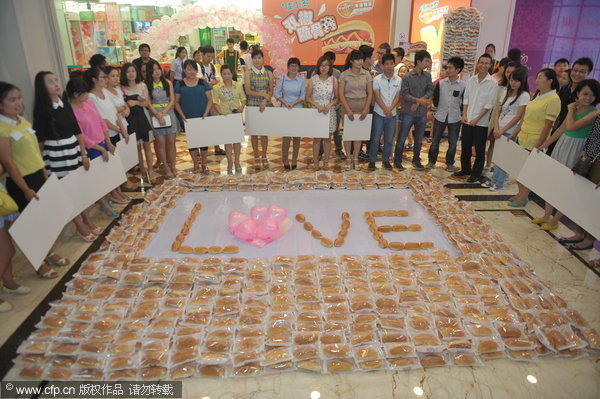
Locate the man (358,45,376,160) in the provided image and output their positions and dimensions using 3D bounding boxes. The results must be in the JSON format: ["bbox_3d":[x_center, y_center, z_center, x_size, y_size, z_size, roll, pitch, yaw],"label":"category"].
[{"bbox_3d":[1.152,-1.550,6.535,0.460,1.780,0.320,-17,29,-35],"label":"man"}]

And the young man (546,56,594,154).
[{"bbox_3d":[3.116,-0.791,4.795,0.500,1.725,0.360,19,29,37],"label":"young man"}]

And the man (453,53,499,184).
[{"bbox_3d":[2.522,-1.120,5.607,0.490,1.740,0.340,16,28,33],"label":"man"}]

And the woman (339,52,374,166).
[{"bbox_3d":[0.853,-1.305,6.046,0.450,1.710,0.310,2,23,3],"label":"woman"}]

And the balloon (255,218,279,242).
[{"bbox_3d":[-0.345,0.319,4.178,0.250,0.180,0.220,-6,24,-14],"label":"balloon"}]

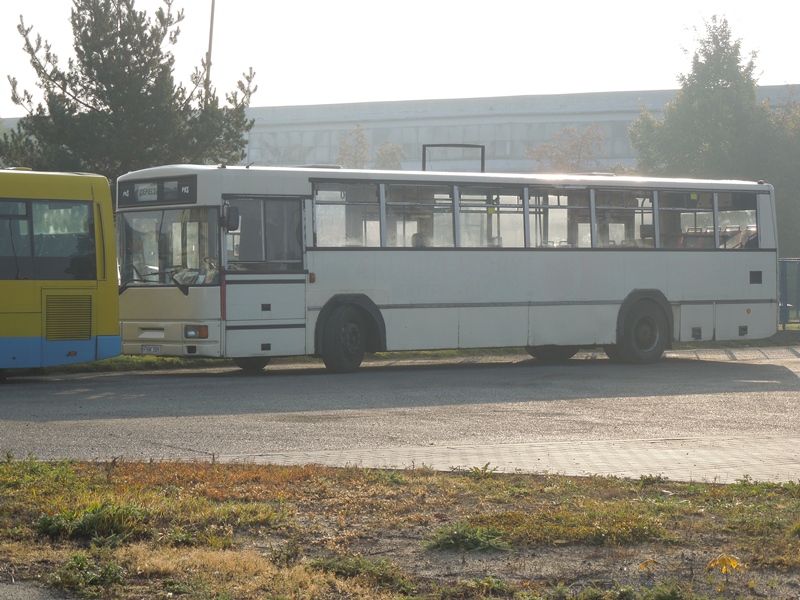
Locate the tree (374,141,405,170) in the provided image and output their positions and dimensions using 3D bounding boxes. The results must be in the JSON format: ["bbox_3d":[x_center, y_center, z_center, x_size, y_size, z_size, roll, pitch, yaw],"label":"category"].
[{"bbox_3d":[-0.410,-3.040,95.000,2.100,6.300,2.100,0,1,0],"label":"tree"}]

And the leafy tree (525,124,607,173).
[{"bbox_3d":[6.120,-3.130,90.000,3.800,6.640,3.800,0,1,0],"label":"leafy tree"}]

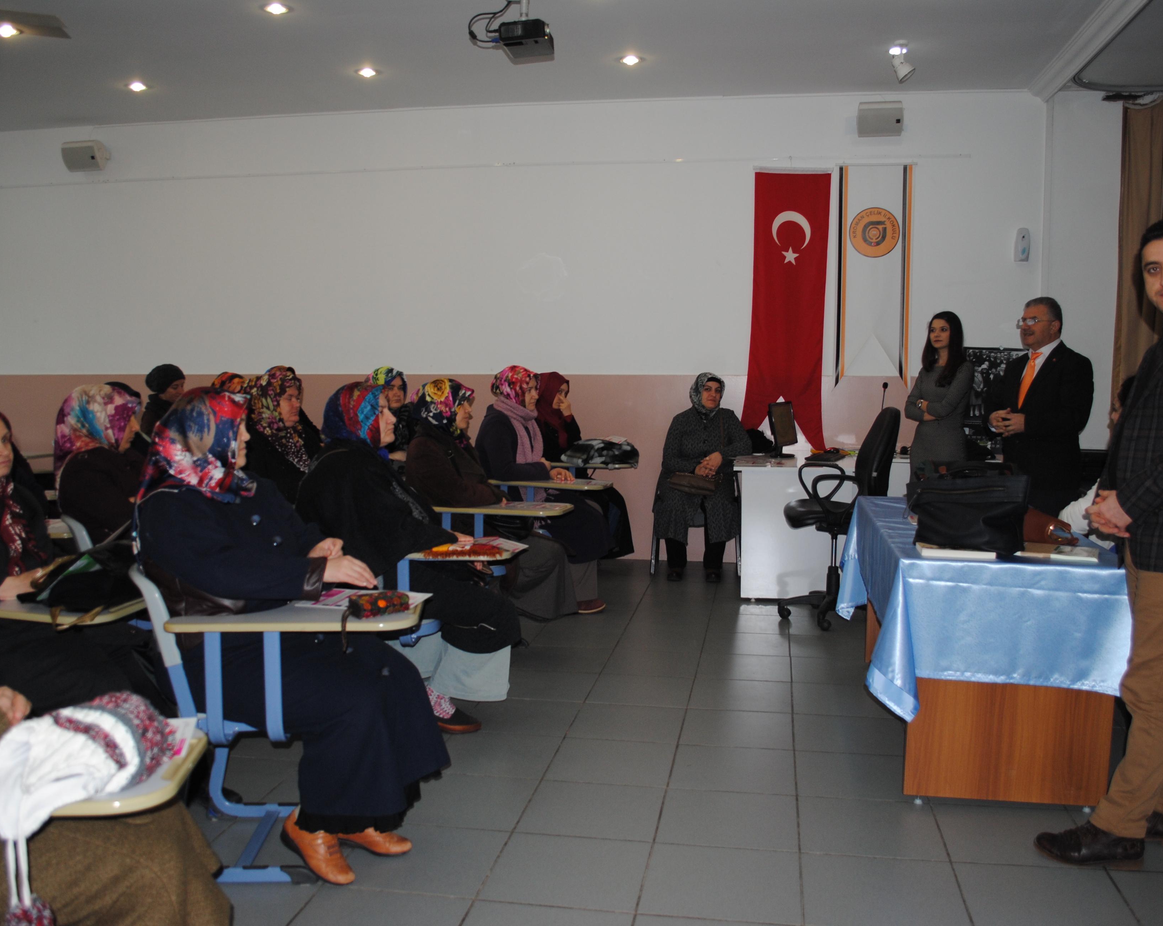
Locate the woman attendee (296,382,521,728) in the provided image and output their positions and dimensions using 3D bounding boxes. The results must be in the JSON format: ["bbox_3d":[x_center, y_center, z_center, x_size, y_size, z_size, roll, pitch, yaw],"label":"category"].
[{"bbox_3d":[-0.647,0.340,3.763,0.850,1.270,0.560,0,5,3],"label":"woman attendee"}]

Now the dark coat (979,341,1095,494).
[{"bbox_3d":[2.148,-0.231,4.892,0.350,0.740,0.530,-3,6,-28],"label":"dark coat"}]

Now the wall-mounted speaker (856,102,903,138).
[{"bbox_3d":[1.910,-2.197,6.652,0.285,0.205,0.190,0,19,8],"label":"wall-mounted speaker"}]

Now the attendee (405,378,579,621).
[{"bbox_3d":[-0.401,0.250,4.666,0.820,1.250,0.550,1,5,3],"label":"attendee"}]

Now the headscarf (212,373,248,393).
[{"bbox_3d":[-2.049,-0.393,6.094,0.260,0.280,0.230,1,5,10],"label":"headscarf"}]

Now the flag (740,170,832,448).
[{"bbox_3d":[1.371,-1.042,6.956,0.600,1.870,0.050,1,5,8],"label":"flag"}]

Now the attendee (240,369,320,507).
[{"bbox_3d":[-1.219,0.231,4.744,0.800,1.325,0.540,1,5,13],"label":"attendee"}]

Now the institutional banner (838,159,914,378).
[{"bbox_3d":[1.884,-1.213,6.674,0.500,1.430,0.030,1,5,10],"label":"institutional banner"}]

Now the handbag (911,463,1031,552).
[{"bbox_3d":[1.179,0.131,3.175,0.360,0.260,0.160,1,5,10],"label":"handbag"}]

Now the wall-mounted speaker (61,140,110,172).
[{"bbox_3d":[-3.590,-2.215,7.518,0.280,0.200,0.170,1,22,10],"label":"wall-mounted speaker"}]

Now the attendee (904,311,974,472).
[{"bbox_3d":[1.932,0.000,5.615,0.310,1.640,0.420,-4,6,-41],"label":"attendee"}]

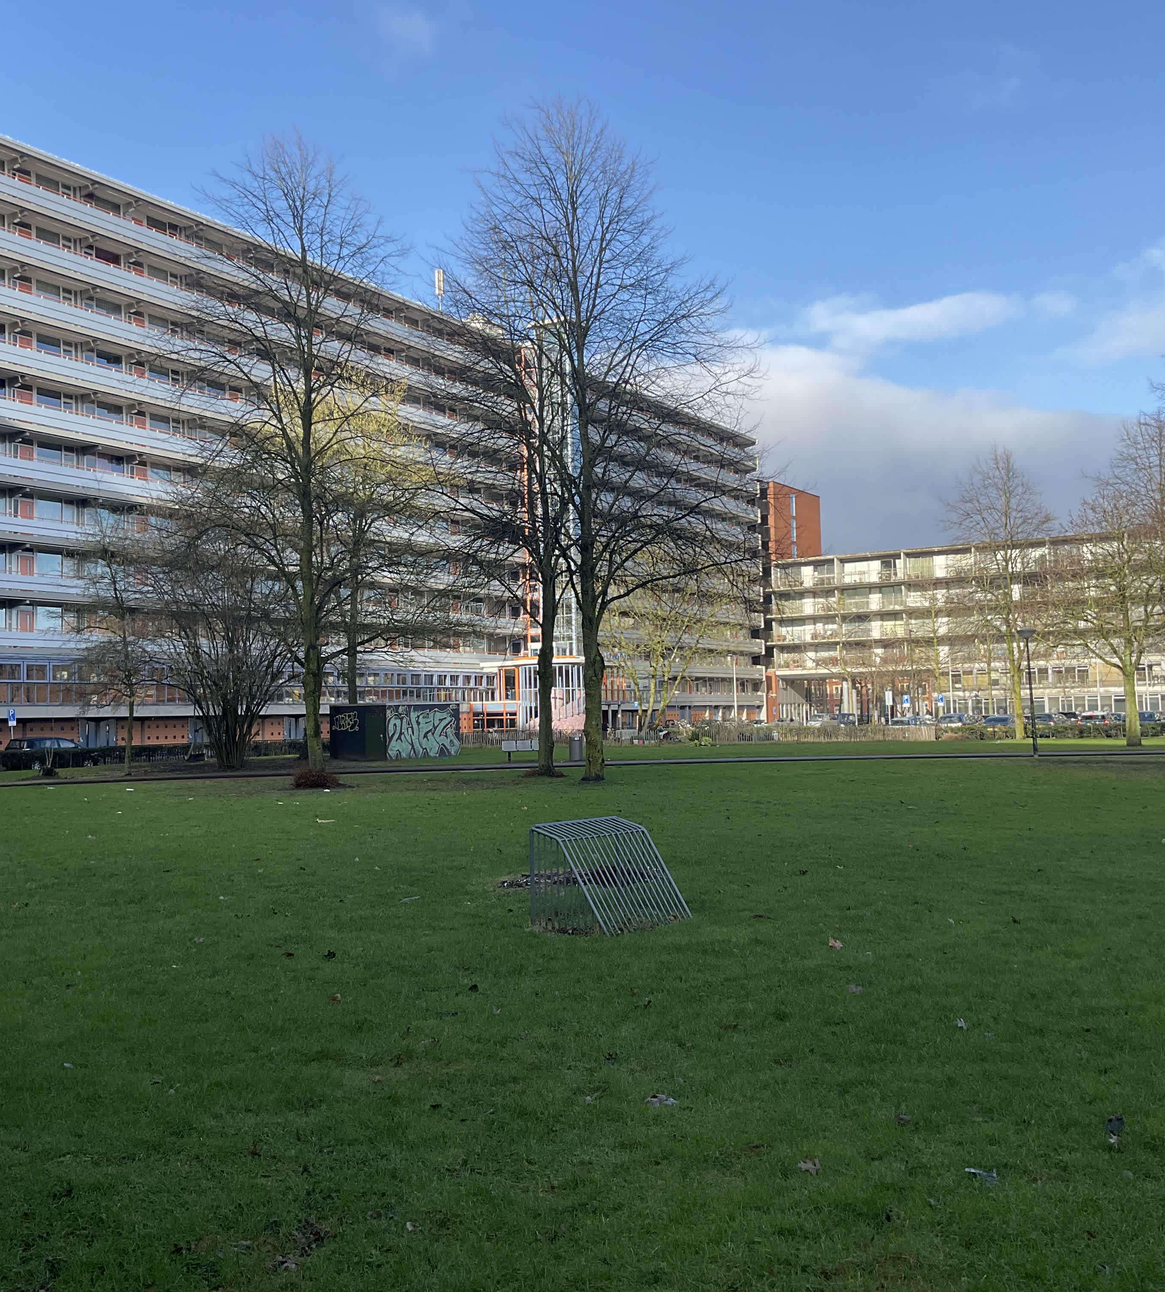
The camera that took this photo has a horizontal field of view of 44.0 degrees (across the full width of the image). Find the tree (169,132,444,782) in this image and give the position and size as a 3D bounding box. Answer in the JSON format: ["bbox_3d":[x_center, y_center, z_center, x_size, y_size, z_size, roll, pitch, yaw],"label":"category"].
[{"bbox_3d":[-7.440,-5.204,38.916,7.213,17.610,6.997,0,-3,-11],"label":"tree"}]

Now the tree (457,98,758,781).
[{"bbox_3d":[0.616,-5.197,35.702,7.227,17.000,7.010,-1,-3,1],"label":"tree"}]

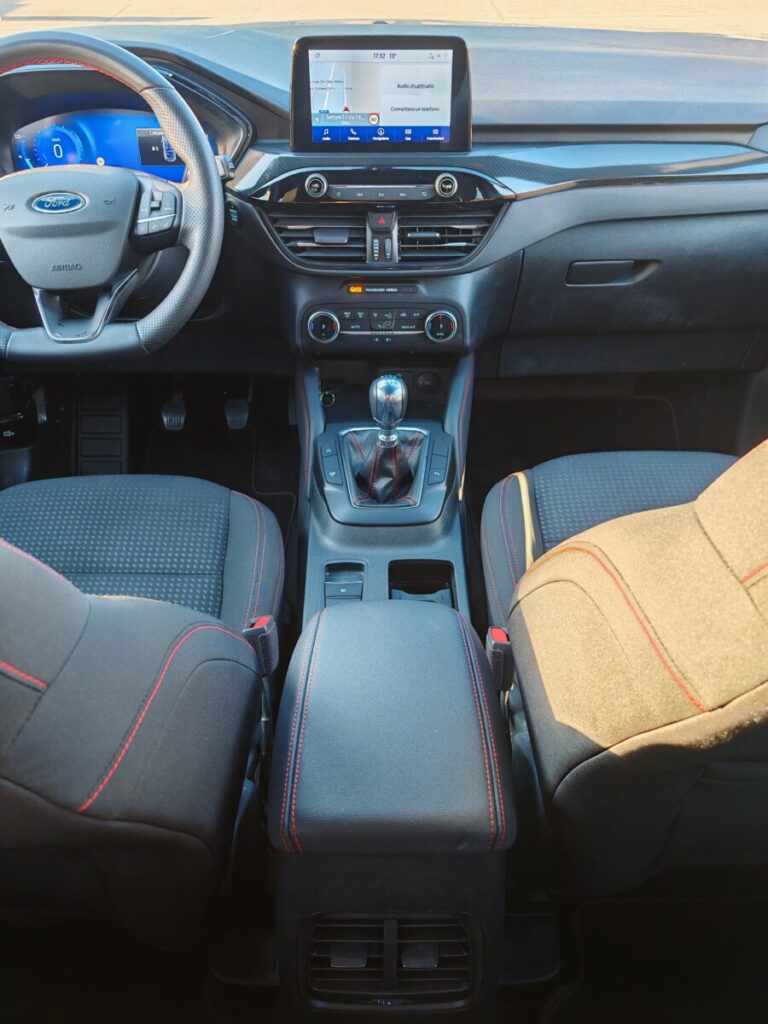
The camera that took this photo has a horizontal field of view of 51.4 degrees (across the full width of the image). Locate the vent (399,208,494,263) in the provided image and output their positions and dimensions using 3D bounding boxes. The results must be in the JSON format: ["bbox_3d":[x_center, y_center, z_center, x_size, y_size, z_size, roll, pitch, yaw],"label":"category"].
[{"bbox_3d":[0.084,-0.363,1.050,0.127,0.068,0.040,0,29,0],"label":"vent"}]

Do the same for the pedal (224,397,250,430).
[{"bbox_3d":[-0.288,-0.193,1.570,0.048,0.066,0.033,0,14,0],"label":"pedal"}]

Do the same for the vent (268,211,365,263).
[{"bbox_3d":[-0.089,-0.363,1.050,0.129,0.068,0.040,0,29,0],"label":"vent"}]

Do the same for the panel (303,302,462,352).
[{"bbox_3d":[-0.003,-0.256,1.100,0.213,0.064,0.035,0,21,0],"label":"panel"}]

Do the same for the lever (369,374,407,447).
[{"bbox_3d":[0.005,-0.132,1.025,0.049,0.088,0.050,0,34,0],"label":"lever"}]

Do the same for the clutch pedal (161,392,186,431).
[{"bbox_3d":[-0.414,-0.196,1.570,0.048,0.069,0.033,0,14,0],"label":"clutch pedal"}]

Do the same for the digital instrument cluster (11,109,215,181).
[{"bbox_3d":[-0.371,-0.501,1.095,0.275,0.100,0.030,0,23,0],"label":"digital instrument cluster"}]

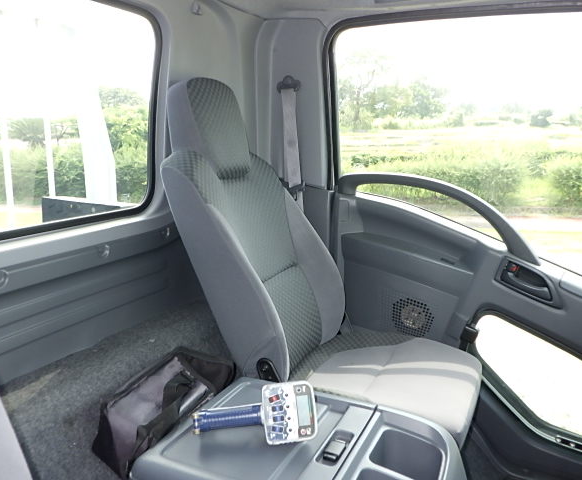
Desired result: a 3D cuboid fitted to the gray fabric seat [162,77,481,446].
[{"bbox_3d":[0.089,0.059,1.360,0.820,0.955,0.500,7,14,24],"label":"gray fabric seat"}]

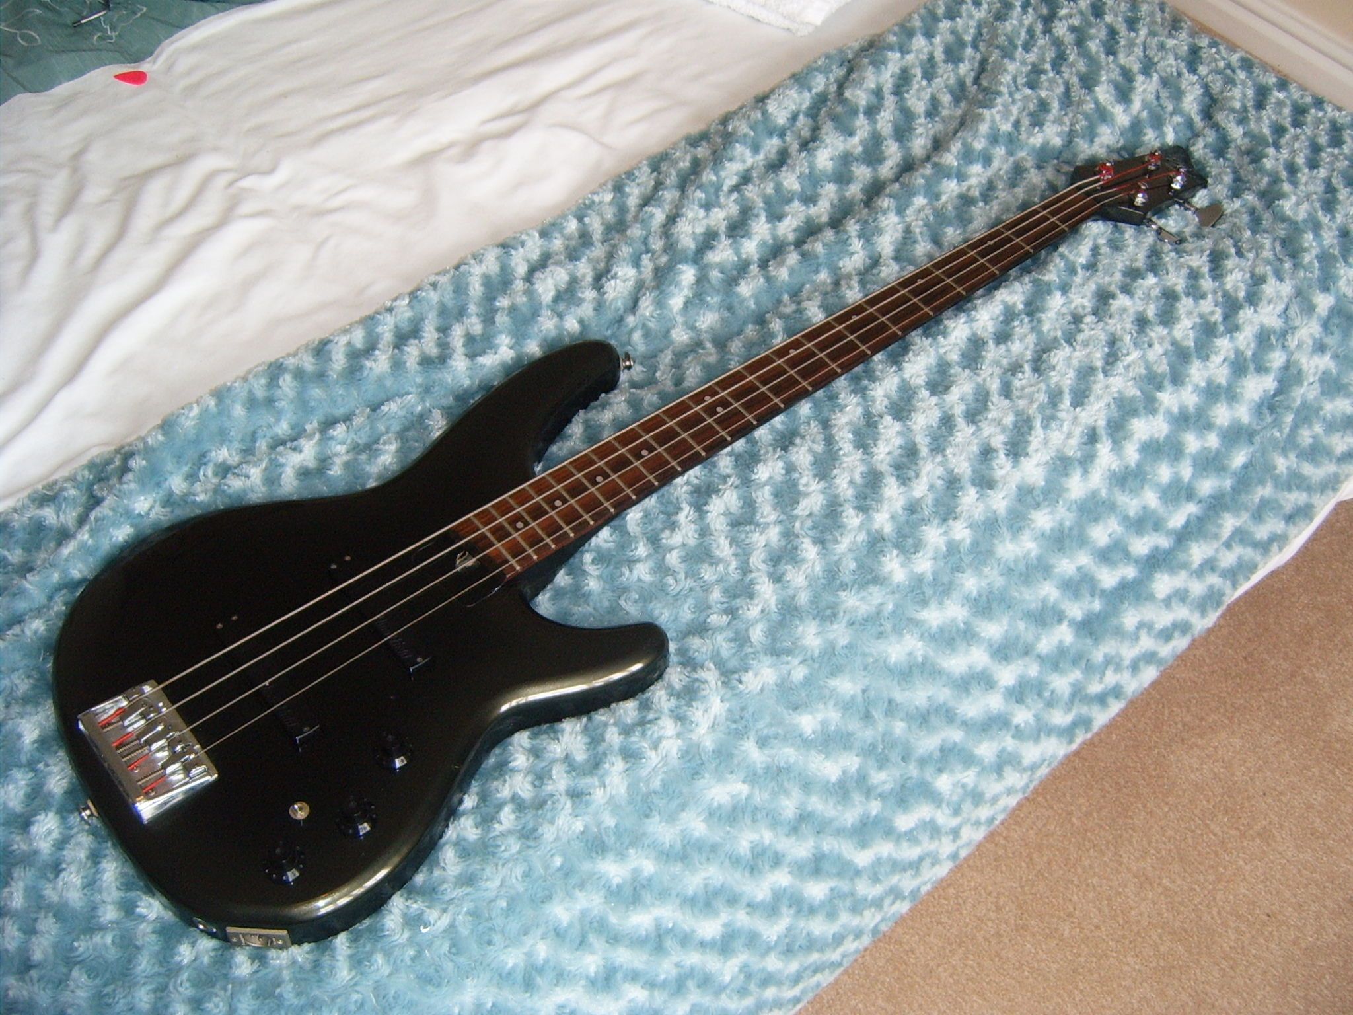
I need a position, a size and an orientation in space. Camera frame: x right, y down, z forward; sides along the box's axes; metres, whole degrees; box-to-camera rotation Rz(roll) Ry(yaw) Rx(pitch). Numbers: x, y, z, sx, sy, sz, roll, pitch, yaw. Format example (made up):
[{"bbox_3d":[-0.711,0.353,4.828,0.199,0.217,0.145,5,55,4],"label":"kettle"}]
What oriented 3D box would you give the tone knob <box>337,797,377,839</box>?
[{"bbox_3d":[-0.188,0.180,0.870,0.023,0.015,0.023,2,51,-3],"label":"tone knob"}]

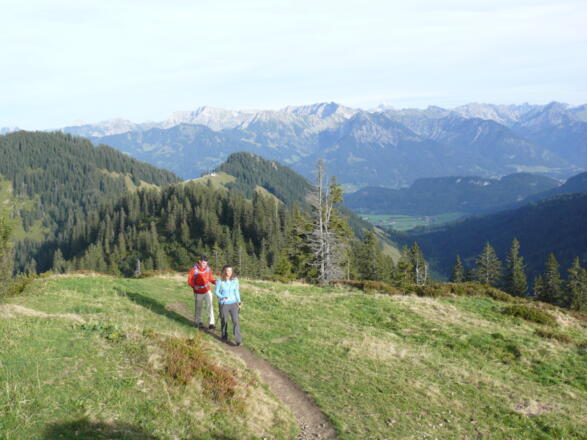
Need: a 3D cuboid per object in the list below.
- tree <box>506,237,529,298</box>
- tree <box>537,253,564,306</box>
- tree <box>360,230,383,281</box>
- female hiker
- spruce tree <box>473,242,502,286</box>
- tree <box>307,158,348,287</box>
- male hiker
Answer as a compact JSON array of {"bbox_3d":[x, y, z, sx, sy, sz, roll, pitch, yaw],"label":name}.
[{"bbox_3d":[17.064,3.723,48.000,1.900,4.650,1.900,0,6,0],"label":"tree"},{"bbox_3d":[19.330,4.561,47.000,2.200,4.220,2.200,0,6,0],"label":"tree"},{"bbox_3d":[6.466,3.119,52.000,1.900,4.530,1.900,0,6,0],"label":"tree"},{"bbox_3d":[-1.343,1.764,13.000,0.600,1.680,0.520,-1,6,-10],"label":"female hiker"},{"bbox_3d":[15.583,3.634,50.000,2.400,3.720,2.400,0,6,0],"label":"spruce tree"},{"bbox_3d":[2.511,0.226,45.000,2.900,8.950,2.700,0,6,0],"label":"tree"},{"bbox_3d":[-2.207,1.745,15.100,0.660,1.780,0.550,-2,6,-15],"label":"male hiker"}]

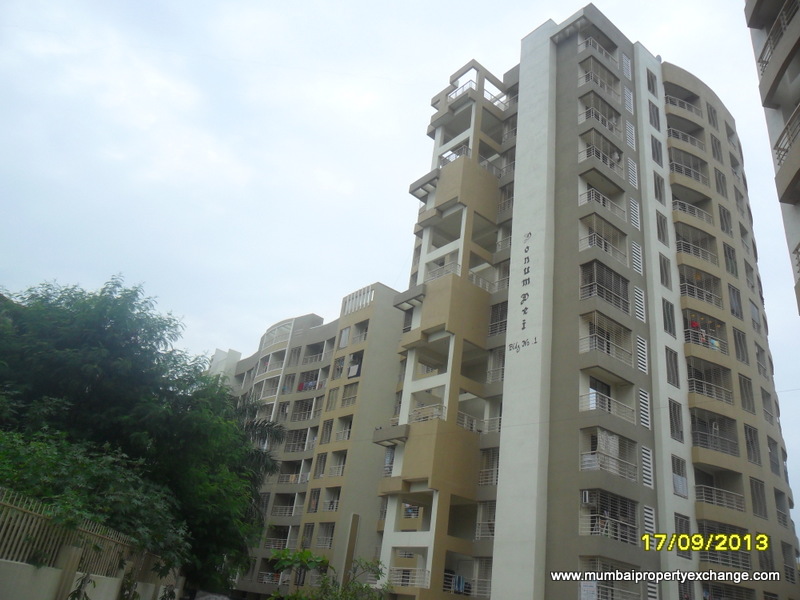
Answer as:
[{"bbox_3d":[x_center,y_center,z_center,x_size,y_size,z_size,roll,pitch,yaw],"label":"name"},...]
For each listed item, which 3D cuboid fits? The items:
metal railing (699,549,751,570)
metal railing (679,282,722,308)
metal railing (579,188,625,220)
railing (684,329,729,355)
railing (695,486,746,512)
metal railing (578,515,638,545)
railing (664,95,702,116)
[{"bbox_3d":[16.389,12.934,31.225,3.272,0.760,0.398,17,-26,-20],"label":"metal railing"},{"bbox_3d":[18.047,-0.182,37.162,3.272,0.760,0.398,17,-26,-20],"label":"metal railing"},{"bbox_3d":[11.644,-5.172,35.707,3.142,0.760,1.034,23,-29,-32],"label":"metal railing"},{"bbox_3d":[17.715,2.450,35.970,3.272,0.760,0.398,17,-26,-20],"label":"railing"},{"bbox_3d":[16.719,10.324,32.407,3.272,0.760,0.398,17,-26,-20],"label":"railing"},{"bbox_3d":[9.657,10.539,28.596,3.142,0.760,1.034,23,-29,-32],"label":"metal railing"},{"bbox_3d":[19.703,-13.272,43.086,3.272,0.760,0.398,17,-26,-20],"label":"railing"}]

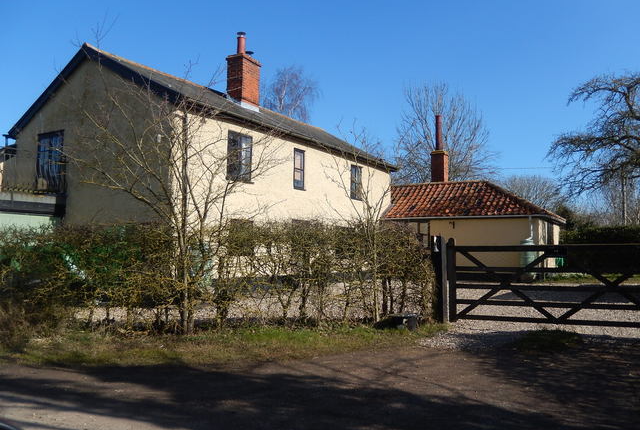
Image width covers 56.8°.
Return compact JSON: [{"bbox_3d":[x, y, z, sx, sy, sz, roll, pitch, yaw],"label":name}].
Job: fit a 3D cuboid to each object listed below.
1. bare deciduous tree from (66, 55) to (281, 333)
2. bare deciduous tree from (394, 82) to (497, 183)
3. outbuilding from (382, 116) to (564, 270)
[{"bbox_3d":[-2.038,-0.306,8.128,2.950,3.832,2.700,0,-3,0],"label":"bare deciduous tree"},{"bbox_3d":[7.252,-2.435,34.178,6.200,10.698,6.000,0,-3,0],"label":"bare deciduous tree"},{"bbox_3d":[5.860,-0.938,24.287,7.162,6.573,5.700,-2,-3,29],"label":"outbuilding"}]

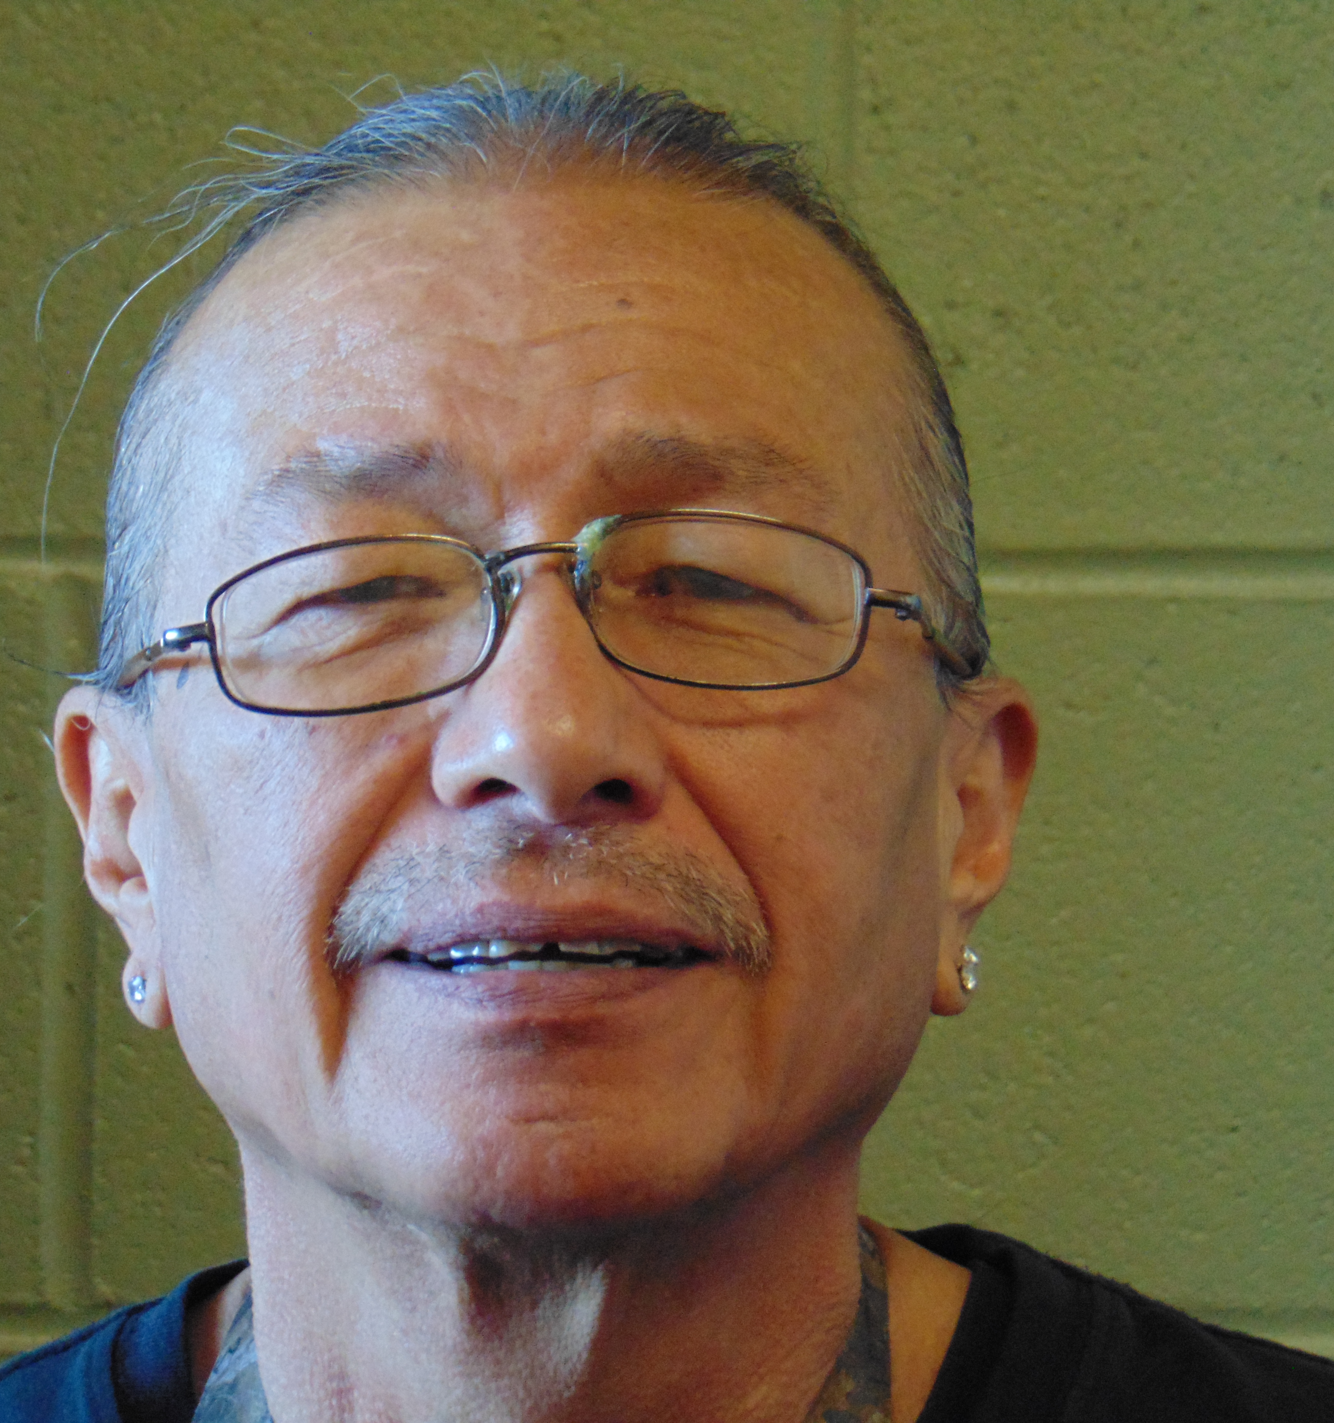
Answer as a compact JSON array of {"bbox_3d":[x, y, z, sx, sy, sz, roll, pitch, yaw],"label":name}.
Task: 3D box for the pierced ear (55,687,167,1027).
[{"bbox_3d":[-0.110,0.029,1.440,0.022,0.066,0.038,2,-14,-21],"label":"pierced ear"}]

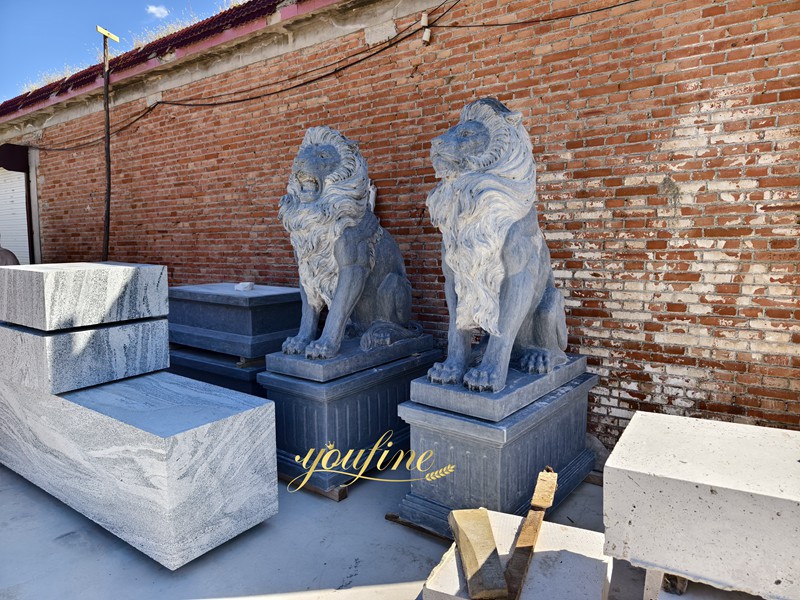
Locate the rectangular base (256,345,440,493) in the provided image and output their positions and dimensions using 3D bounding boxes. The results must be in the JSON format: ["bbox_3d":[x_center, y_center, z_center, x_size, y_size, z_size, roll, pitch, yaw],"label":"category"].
[{"bbox_3d":[-0.286,0.719,3.651,0.594,0.604,1.233,4,7,36],"label":"rectangular base"}]

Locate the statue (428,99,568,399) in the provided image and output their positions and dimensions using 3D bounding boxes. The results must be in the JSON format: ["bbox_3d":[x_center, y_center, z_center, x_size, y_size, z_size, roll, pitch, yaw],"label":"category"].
[{"bbox_3d":[0.574,-0.329,2.980,0.512,1.487,1.033,5,8,38],"label":"statue"}]

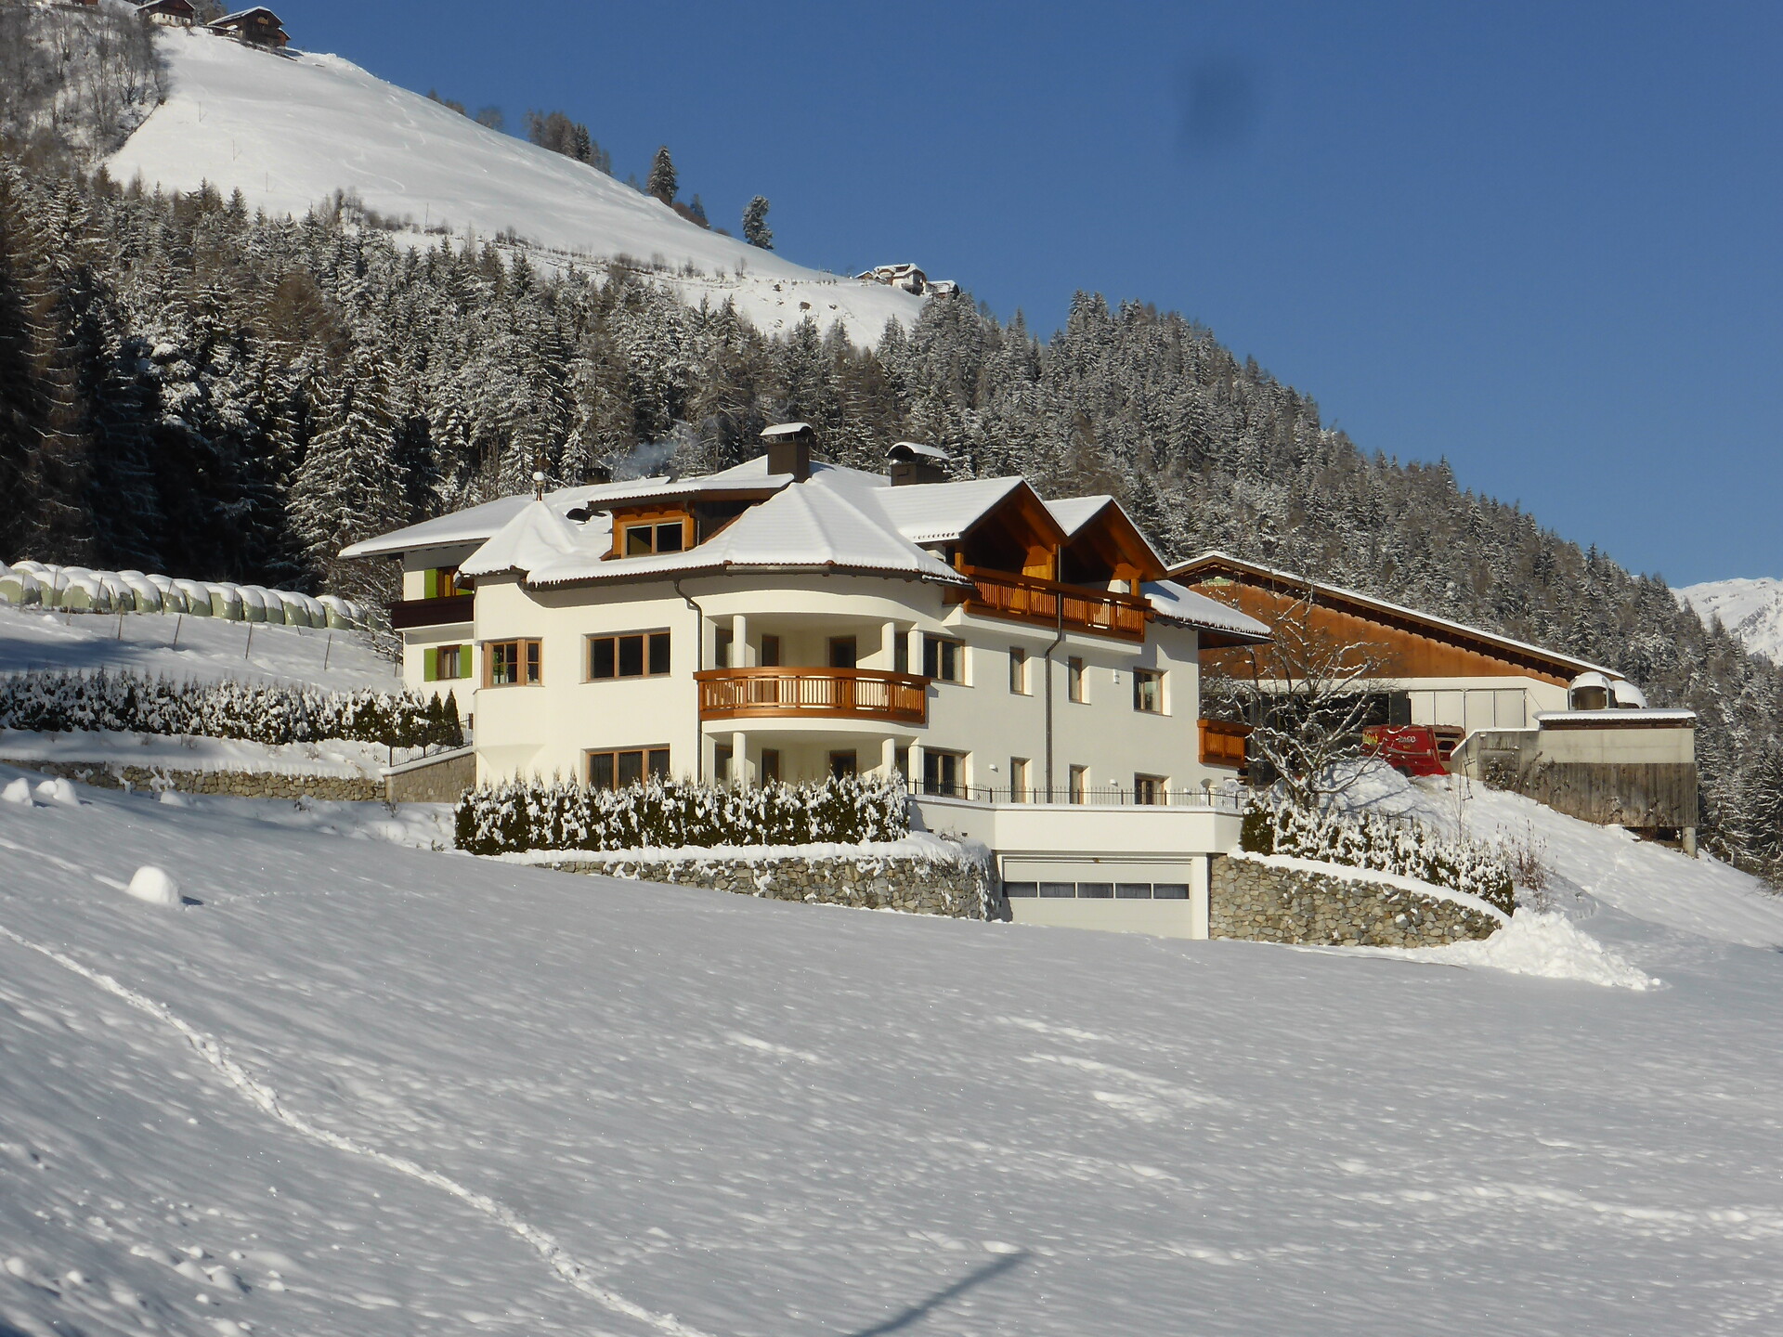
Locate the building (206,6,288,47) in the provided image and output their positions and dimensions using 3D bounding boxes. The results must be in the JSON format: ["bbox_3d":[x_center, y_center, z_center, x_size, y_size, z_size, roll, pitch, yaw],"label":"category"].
[{"bbox_3d":[-137.448,-136.705,1000.000,10.000,8.000,12.500,4,-7,-45],"label":"building"}]

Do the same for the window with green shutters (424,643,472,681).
[{"bbox_3d":[-13.819,-0.161,146.000,1.750,1.050,0.150,-4,-6,33],"label":"window with green shutters"}]

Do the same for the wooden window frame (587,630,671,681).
[{"bbox_3d":[-6.468,-0.309,116.950,2.750,1.240,0.120,-4,-7,35],"label":"wooden window frame"}]

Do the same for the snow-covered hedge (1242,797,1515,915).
[{"bbox_3d":[12.100,4.674,116.500,6.700,2.750,1.300,1,-5,-15],"label":"snow-covered hedge"}]

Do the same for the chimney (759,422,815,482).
[{"bbox_3d":[-2.616,-5.498,119.741,1.200,1.600,0.800,-4,-7,35],"label":"chimney"}]

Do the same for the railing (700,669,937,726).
[{"bbox_3d":[-1.726,0.701,115.052,6.123,1.200,1.907,1,-6,-14],"label":"railing"}]

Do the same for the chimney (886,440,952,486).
[{"bbox_3d":[0.792,-5.767,132.000,1.000,1.200,1.750,-4,-6,29],"label":"chimney"}]

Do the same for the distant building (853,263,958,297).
[{"bbox_3d":[3.901,-103.643,1250.000,26.000,8.500,12.000,2,-6,-30],"label":"distant building"}]

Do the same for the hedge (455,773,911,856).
[{"bbox_3d":[-5.092,3.576,114.600,11.700,1.700,1.100,-3,-6,21],"label":"hedge"}]

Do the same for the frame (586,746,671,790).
[{"bbox_3d":[-6.875,2.655,122.400,2.500,1.200,0.150,-4,-6,29],"label":"frame"}]

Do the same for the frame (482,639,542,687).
[{"bbox_3d":[-9.592,-0.089,118.568,1.650,1.180,0.450,-3,-7,27],"label":"frame"}]

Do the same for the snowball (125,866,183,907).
[{"bbox_3d":[-12.113,3.595,77.052,0.900,0.650,0.800,0,-6,0],"label":"snowball"}]

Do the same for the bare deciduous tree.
[{"bbox_3d":[10.906,0.778,124.605,5.100,6.000,4.900,0,-6,0],"label":"bare deciduous tree"}]

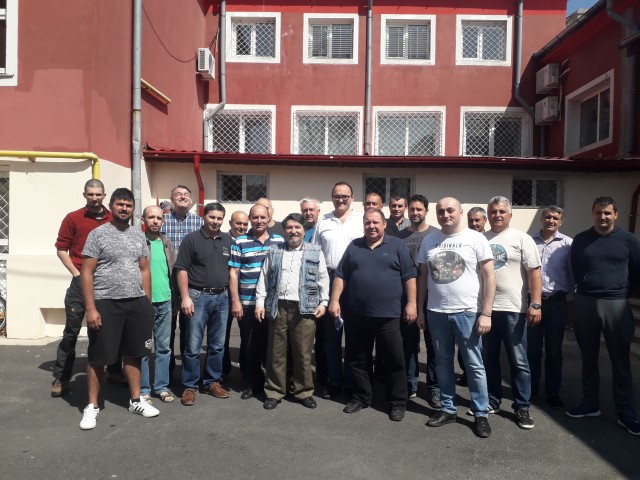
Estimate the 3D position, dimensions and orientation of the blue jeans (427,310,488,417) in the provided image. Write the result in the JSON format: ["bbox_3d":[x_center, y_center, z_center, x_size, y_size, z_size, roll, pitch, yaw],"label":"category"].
[{"bbox_3d":[1.061,0.905,3.880,0.440,0.900,0.330,1,1,22],"label":"blue jeans"}]

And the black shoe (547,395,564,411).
[{"bbox_3d":[2.051,1.372,4.368,0.108,0.115,0.290,1,1,12],"label":"black shoe"}]

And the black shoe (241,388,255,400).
[{"bbox_3d":[-0.646,1.343,4.500,0.105,0.110,0.280,1,1,20],"label":"black shoe"}]

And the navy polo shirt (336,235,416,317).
[{"bbox_3d":[0.466,0.293,4.120,0.620,0.670,0.360,1,1,10],"label":"navy polo shirt"}]

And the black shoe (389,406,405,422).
[{"bbox_3d":[0.638,1.358,4.034,0.108,0.115,0.290,1,1,15],"label":"black shoe"}]

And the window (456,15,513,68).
[{"bbox_3d":[4.107,-4.995,12.500,1.390,1.290,0.150,1,1,0],"label":"window"}]

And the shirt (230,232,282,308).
[{"bbox_3d":[-0.556,0.256,4.480,0.500,0.680,0.270,1,1,-7],"label":"shirt"}]

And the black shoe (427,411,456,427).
[{"bbox_3d":[0.951,1.377,3.890,0.280,0.110,0.105,1,1,-37],"label":"black shoe"}]

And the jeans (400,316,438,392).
[{"bbox_3d":[0.897,0.938,4.500,0.420,0.880,0.320,1,1,12],"label":"jeans"}]

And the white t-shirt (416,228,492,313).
[{"bbox_3d":[1.067,0.238,3.960,0.540,0.630,0.310,2,2,29],"label":"white t-shirt"}]

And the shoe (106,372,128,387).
[{"bbox_3d":[-1.925,1.299,4.795,0.300,0.130,0.110,2,1,44],"label":"shoe"}]

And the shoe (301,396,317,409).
[{"bbox_3d":[-0.114,1.341,4.275,0.108,0.115,0.290,0,1,-26],"label":"shoe"}]

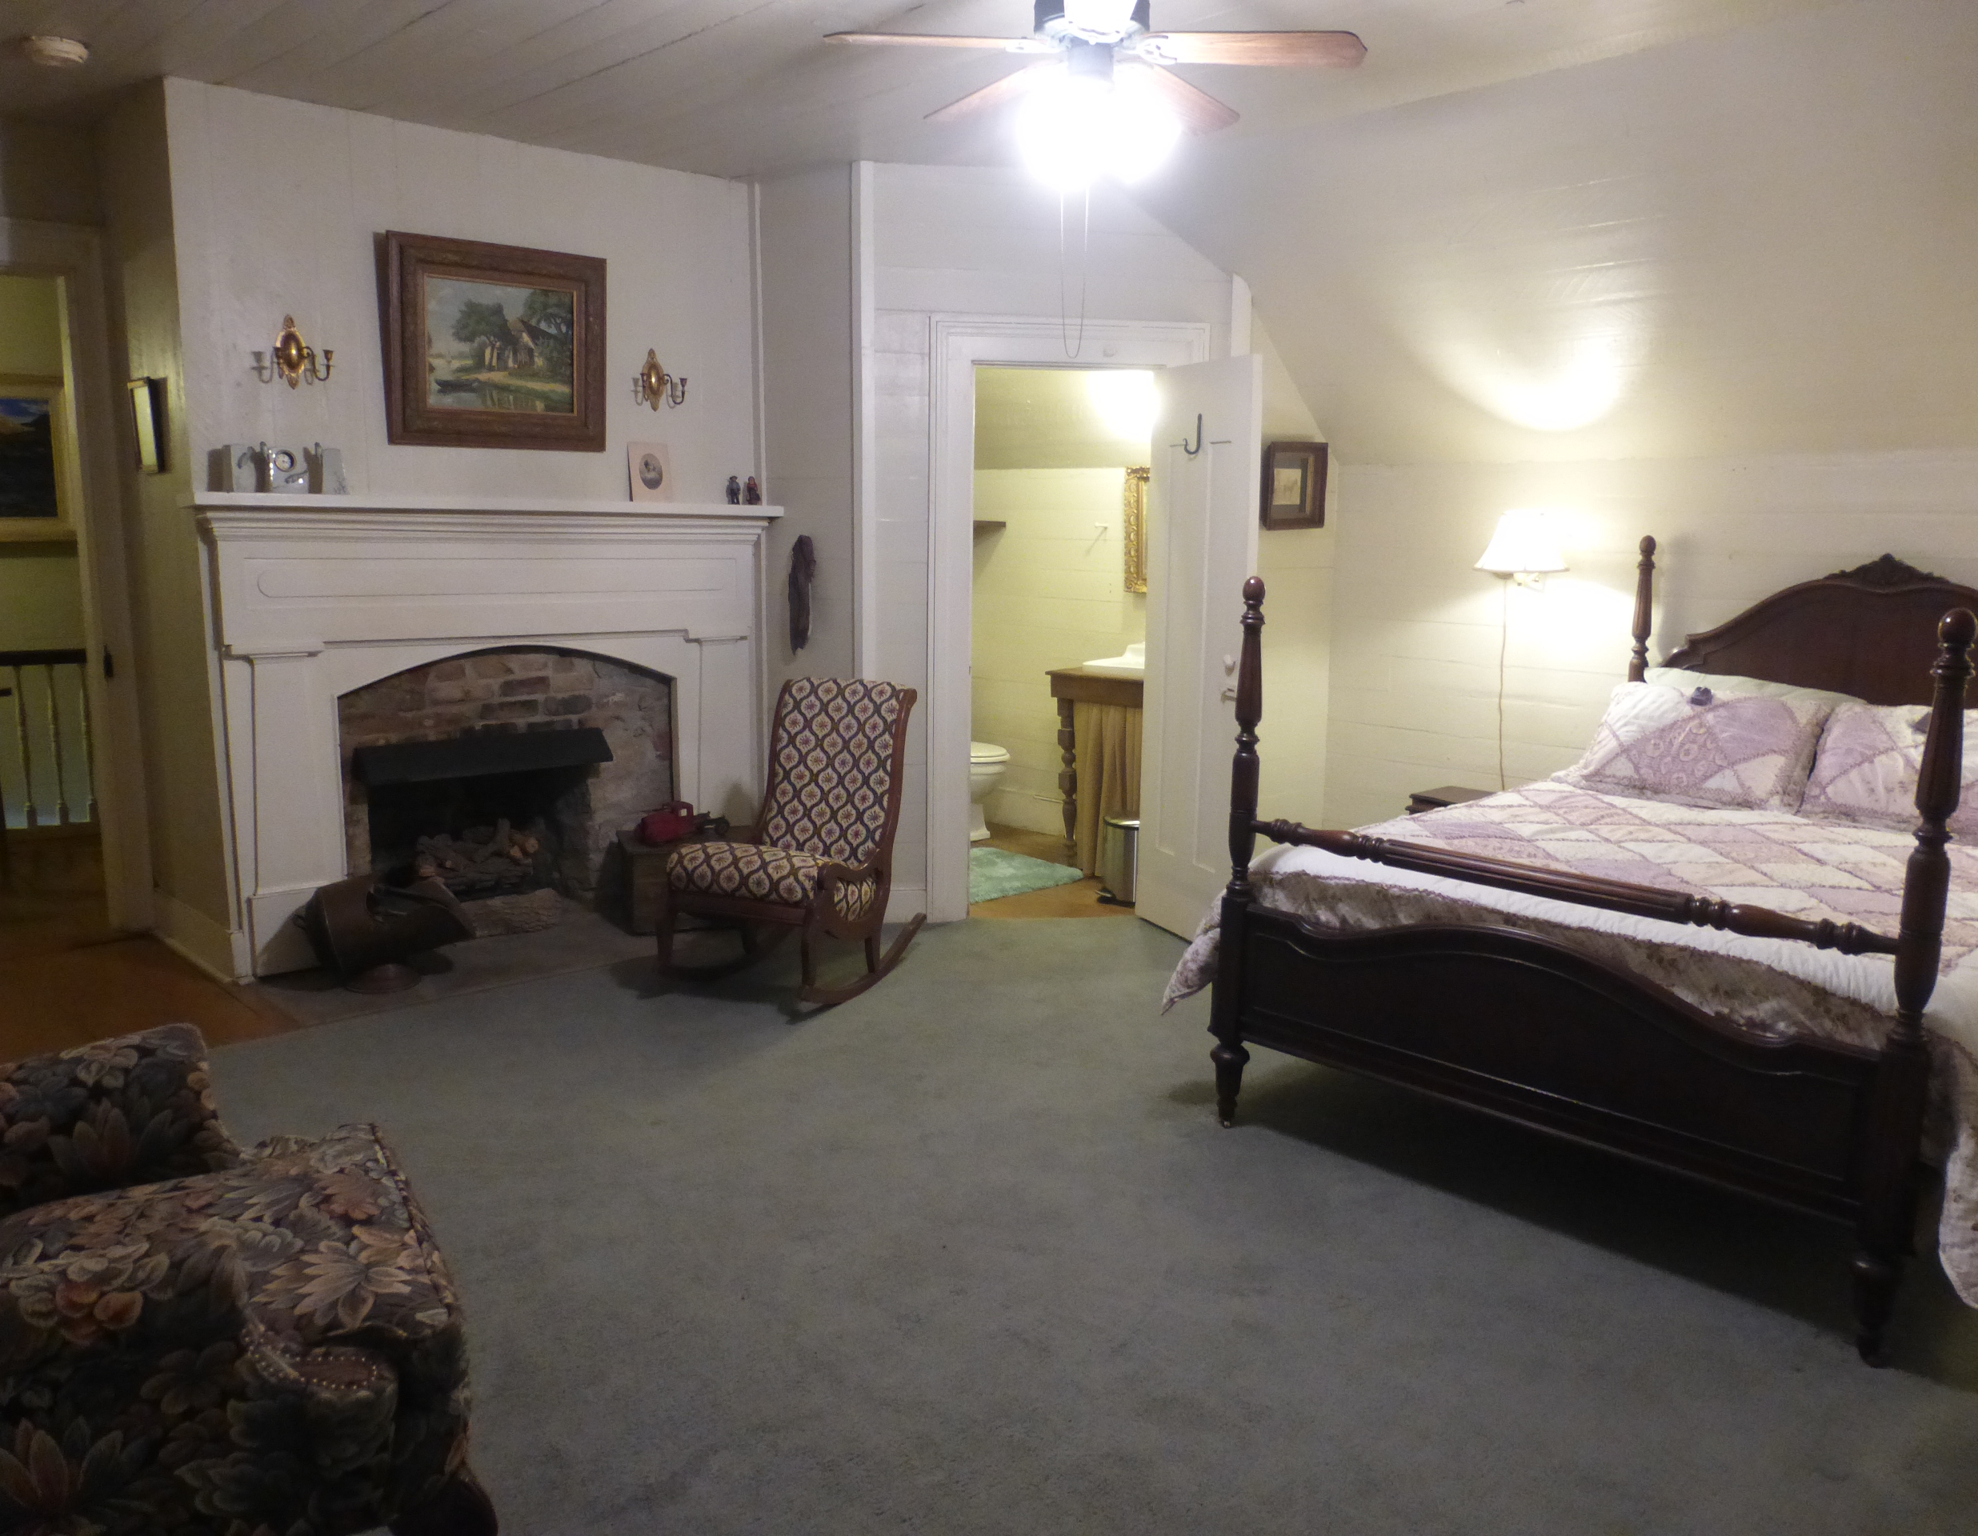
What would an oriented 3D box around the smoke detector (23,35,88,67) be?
[{"bbox_3d":[-2.501,-1.928,3.979,0.134,0.044,0.134,0,9,0],"label":"smoke detector"}]

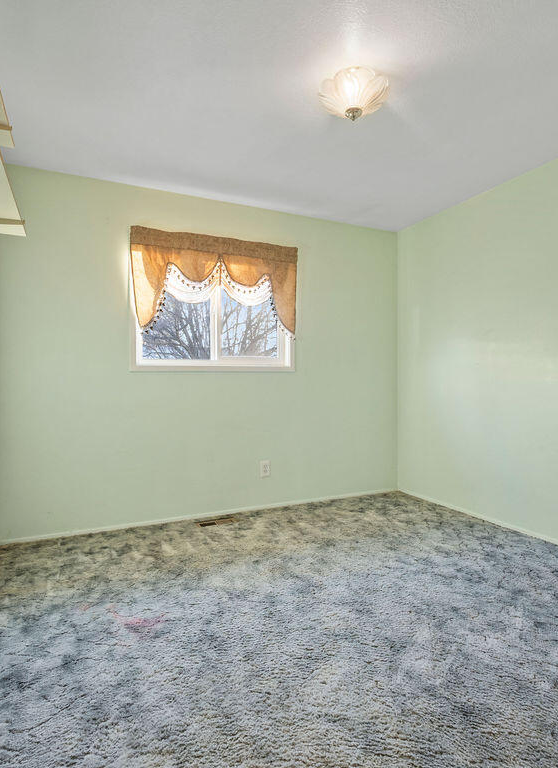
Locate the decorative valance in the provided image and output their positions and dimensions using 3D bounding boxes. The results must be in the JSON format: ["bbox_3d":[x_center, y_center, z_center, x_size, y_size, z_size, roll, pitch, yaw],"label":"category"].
[{"bbox_3d":[-0.446,-0.737,3.177,1.312,0.759,0.080,0,1,-24],"label":"decorative valance"}]

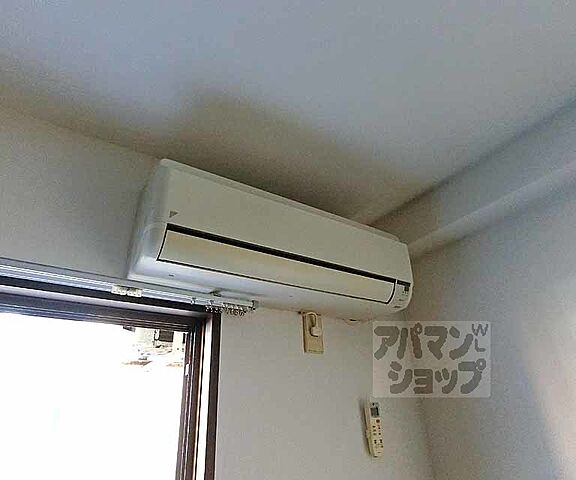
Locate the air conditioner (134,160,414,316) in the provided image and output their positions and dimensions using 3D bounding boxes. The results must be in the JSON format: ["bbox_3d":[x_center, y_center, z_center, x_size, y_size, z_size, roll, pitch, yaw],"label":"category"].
[{"bbox_3d":[0.014,0.038,0.965,0.810,0.265,0.195,15,-32,-29],"label":"air conditioner"}]

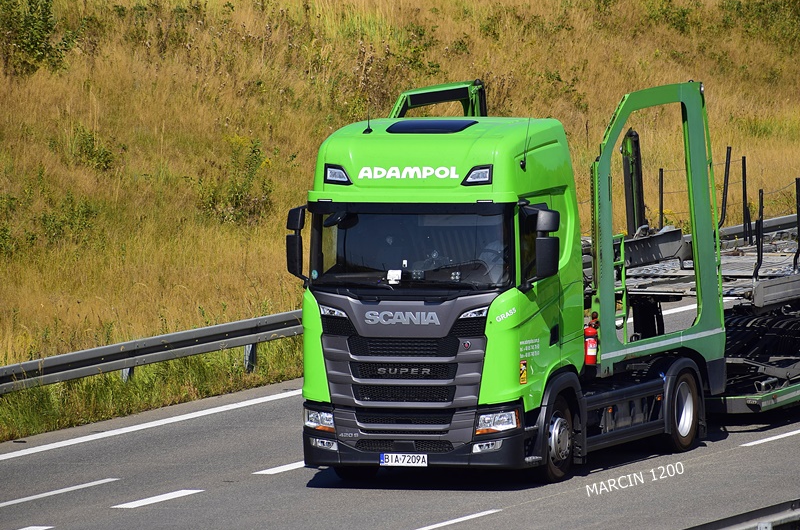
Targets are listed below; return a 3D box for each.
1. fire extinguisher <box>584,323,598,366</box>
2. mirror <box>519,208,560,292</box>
[{"bbox_3d":[2.002,0.849,76.929,0.140,0.440,0.140,-1,3,-6],"label":"fire extinguisher"},{"bbox_3d":[1.438,-0.166,74.930,0.320,0.860,0.260,0,4,22],"label":"mirror"}]

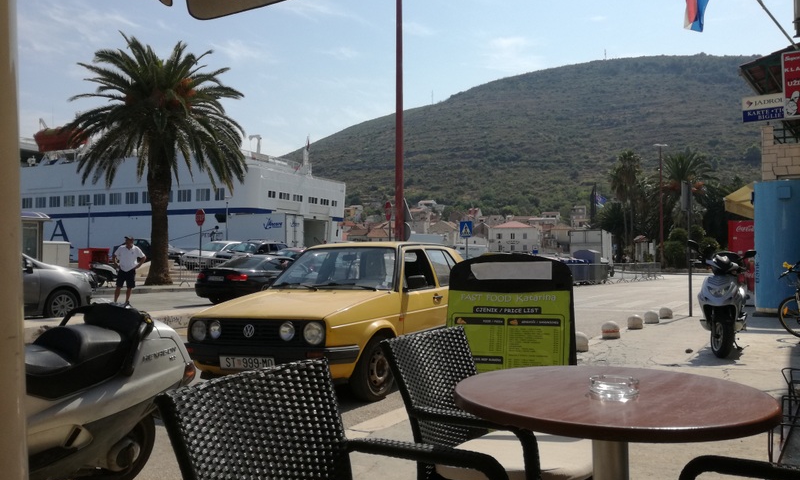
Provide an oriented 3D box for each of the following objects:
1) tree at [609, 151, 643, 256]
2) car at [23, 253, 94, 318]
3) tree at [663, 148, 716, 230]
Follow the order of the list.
[{"bbox_3d":[23.851,-3.438,66.000,3.700,11.900,3.700,0,-2,0],"label":"tree"},{"bbox_3d":[-7.552,0.797,11.077,1.790,1.520,4.300,-1,-2,30],"label":"car"},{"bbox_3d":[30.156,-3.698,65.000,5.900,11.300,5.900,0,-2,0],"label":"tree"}]

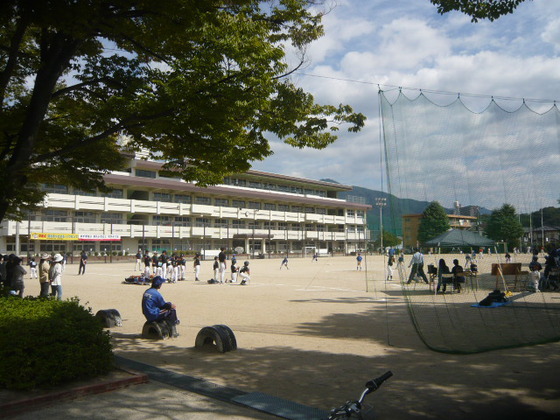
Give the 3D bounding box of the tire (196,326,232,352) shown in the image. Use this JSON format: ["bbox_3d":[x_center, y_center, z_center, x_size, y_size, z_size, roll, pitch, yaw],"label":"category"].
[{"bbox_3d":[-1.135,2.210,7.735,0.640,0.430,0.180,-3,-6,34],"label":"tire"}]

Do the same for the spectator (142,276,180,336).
[{"bbox_3d":[-2.359,1.897,8.977,0.660,1.190,0.480,3,-6,-35],"label":"spectator"}]

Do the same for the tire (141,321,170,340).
[{"bbox_3d":[-2.431,2.352,8.886,0.600,0.390,0.180,-3,-6,34],"label":"tire"}]

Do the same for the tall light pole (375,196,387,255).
[{"bbox_3d":[21.932,3.449,98.032,2.600,12.200,0.900,-1,-5,11],"label":"tall light pole"}]

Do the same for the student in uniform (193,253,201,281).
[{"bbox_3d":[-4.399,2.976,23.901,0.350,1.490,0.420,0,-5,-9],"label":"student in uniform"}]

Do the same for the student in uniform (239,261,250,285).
[{"bbox_3d":[-1.646,2.935,21.305,0.550,1.120,0.450,1,-5,-12],"label":"student in uniform"}]

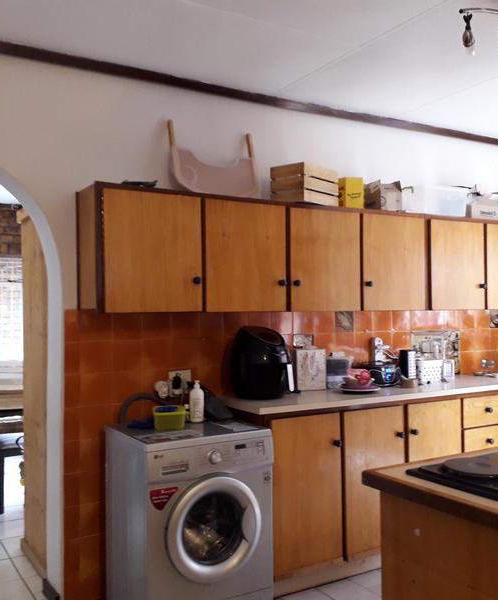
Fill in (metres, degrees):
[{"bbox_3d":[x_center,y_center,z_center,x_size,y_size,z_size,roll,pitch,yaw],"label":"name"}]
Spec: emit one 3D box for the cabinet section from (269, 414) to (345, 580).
[{"bbox_3d":[0.177,0.950,3.258,0.440,0.760,0.460,0,-1,-31],"label":"cabinet section"}]

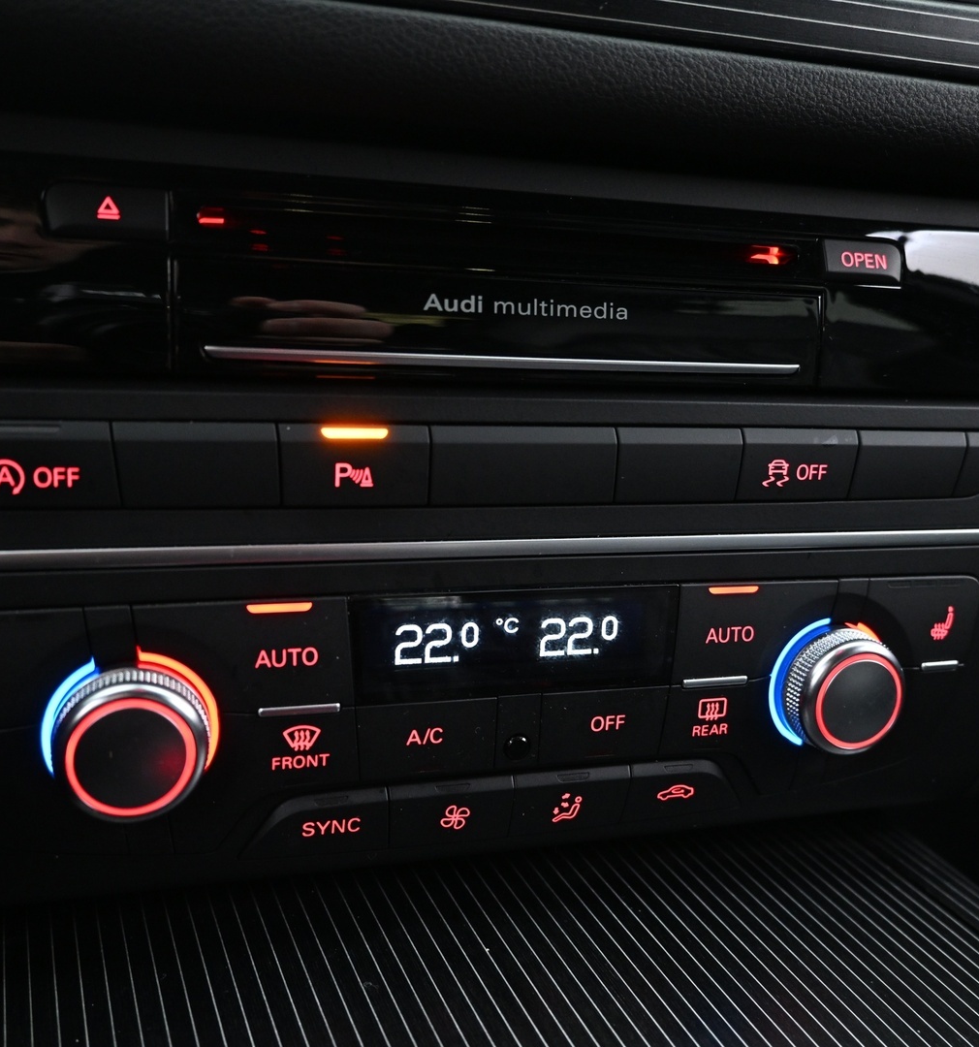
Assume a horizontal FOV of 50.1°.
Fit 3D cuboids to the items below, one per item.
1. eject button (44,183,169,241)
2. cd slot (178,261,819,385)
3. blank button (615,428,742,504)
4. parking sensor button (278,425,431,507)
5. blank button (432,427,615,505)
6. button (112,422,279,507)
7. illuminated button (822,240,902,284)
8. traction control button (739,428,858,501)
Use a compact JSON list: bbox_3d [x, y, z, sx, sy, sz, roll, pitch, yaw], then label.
[{"bbox_3d":[-0.068,-0.055,0.189,0.020,0.009,0.008,-1,5,-17],"label":"eject button"},{"bbox_3d":[0.007,-0.039,0.214,0.135,0.020,0.010,-1,5,-17],"label":"cd slot"},{"bbox_3d":[0.039,-0.013,0.227,0.029,0.015,0.008,-1,6,-17],"label":"blank button"},{"bbox_3d":[-0.027,-0.012,0.206,0.029,0.015,0.008,-1,6,-17],"label":"parking sensor button"},{"bbox_3d":[0.006,-0.012,0.217,0.040,0.015,0.008,-1,6,-17],"label":"blank button"},{"bbox_3d":[-0.055,-0.011,0.198,0.029,0.015,0.008,-1,6,-17],"label":"button"},{"bbox_3d":[0.082,-0.058,0.235,0.020,0.009,0.008,-1,5,-17],"label":"illuminated button"},{"bbox_3d":[0.067,-0.013,0.235,0.029,0.015,0.008,-1,6,-17],"label":"traction control button"}]

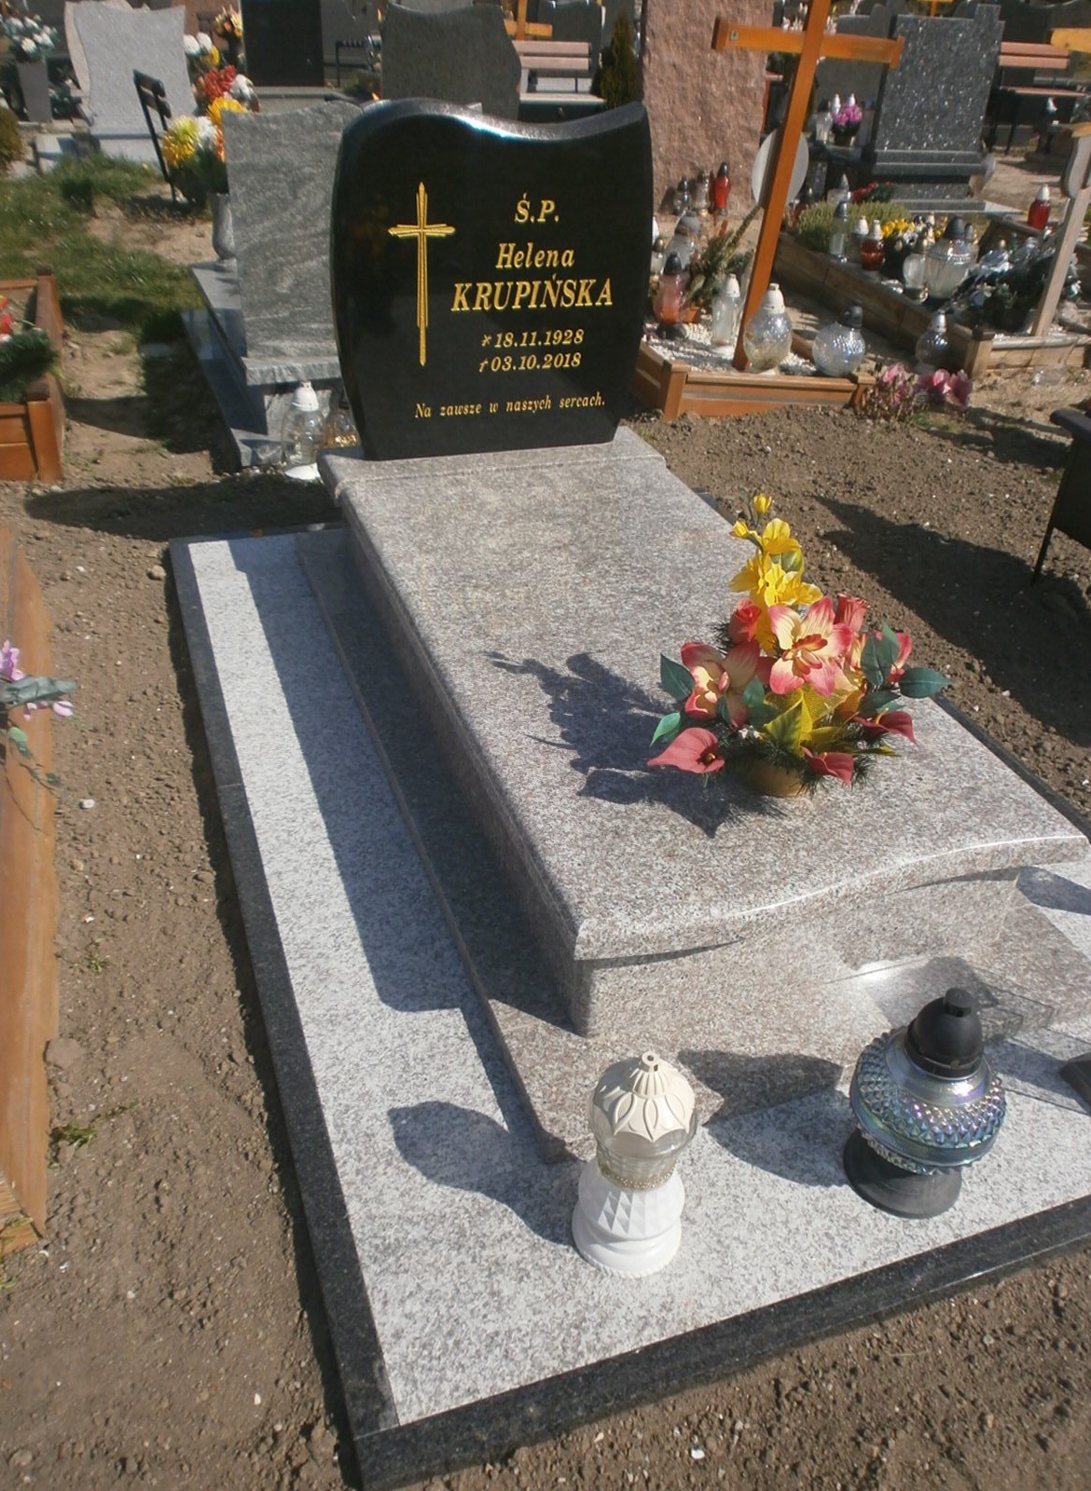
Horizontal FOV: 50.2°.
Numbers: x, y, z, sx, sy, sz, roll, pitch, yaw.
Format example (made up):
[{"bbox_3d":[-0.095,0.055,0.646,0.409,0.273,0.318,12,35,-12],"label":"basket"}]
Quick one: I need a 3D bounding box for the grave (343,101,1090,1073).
[{"bbox_3d":[0.131,-0.529,2.117,0.866,0.984,1.886,-9,36,-17],"label":"grave"}]

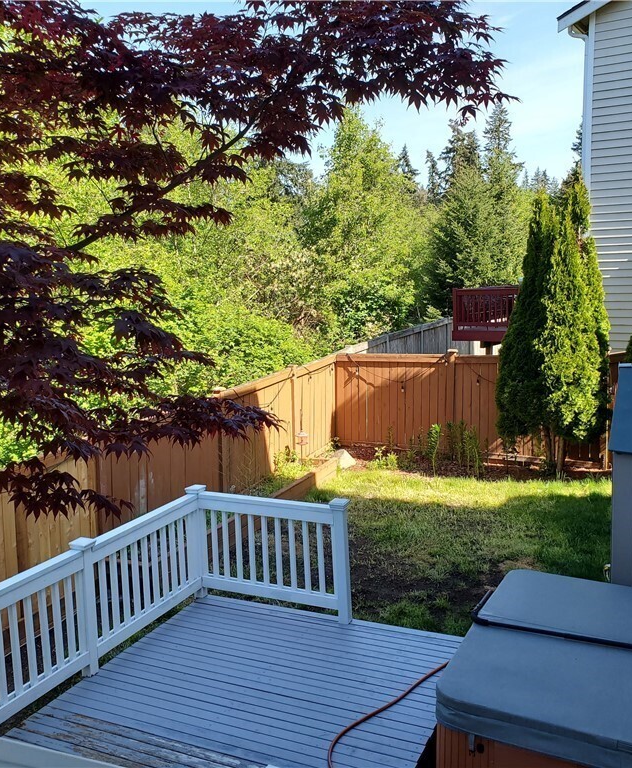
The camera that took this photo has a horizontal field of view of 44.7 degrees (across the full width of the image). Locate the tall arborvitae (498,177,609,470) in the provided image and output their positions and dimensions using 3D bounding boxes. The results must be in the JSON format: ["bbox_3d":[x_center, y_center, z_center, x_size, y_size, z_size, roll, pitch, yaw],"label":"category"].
[{"bbox_3d":[3.743,-0.916,12.238,1.676,4.588,1.425,2,8,24],"label":"tall arborvitae"}]

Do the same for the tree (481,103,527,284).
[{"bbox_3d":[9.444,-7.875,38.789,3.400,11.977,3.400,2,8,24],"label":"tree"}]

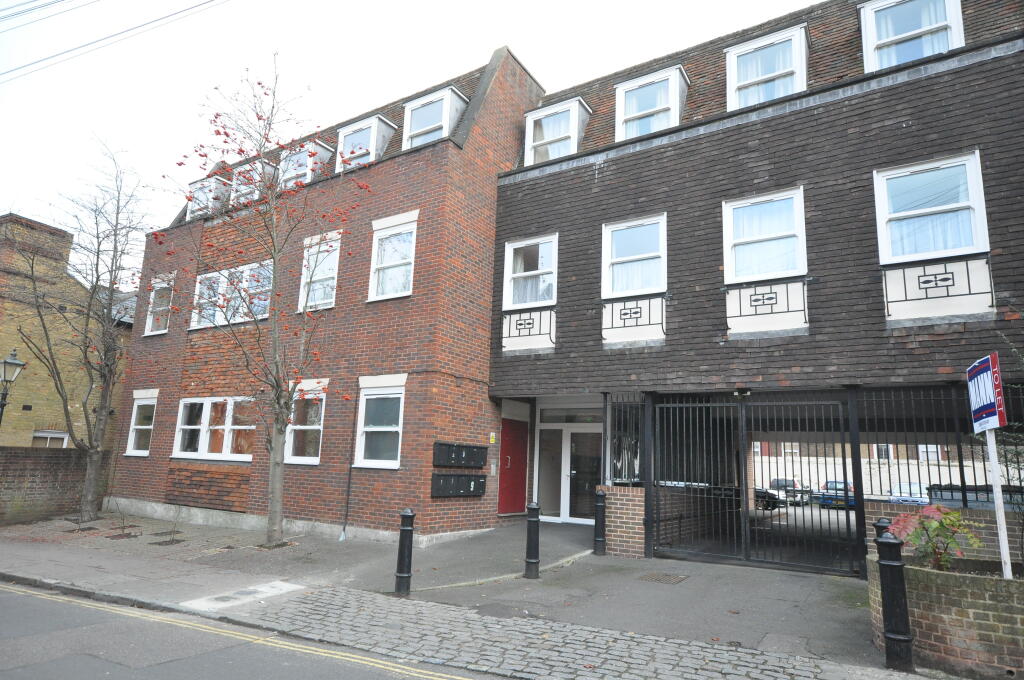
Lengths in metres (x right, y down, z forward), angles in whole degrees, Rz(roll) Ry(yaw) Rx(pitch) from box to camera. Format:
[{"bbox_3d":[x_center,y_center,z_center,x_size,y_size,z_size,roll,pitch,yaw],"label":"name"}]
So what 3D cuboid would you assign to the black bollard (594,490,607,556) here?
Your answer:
[{"bbox_3d":[1.490,3.093,10.137,0.200,1.045,0.200,-5,-13,32],"label":"black bollard"}]

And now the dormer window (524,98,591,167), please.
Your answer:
[{"bbox_3d":[1.034,-4.506,13.547,1.380,1.420,0.720,-5,-13,32],"label":"dormer window"}]

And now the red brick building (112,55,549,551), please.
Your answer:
[{"bbox_3d":[-3.627,-0.509,17.843,11.150,10.950,9.000,-5,-13,32],"label":"red brick building"}]

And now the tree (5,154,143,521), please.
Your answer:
[{"bbox_3d":[-11.484,-0.383,15.556,3.500,9.700,3.300,-5,-13,32],"label":"tree"}]

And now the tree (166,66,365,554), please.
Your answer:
[{"bbox_3d":[-5.123,-1.031,11.729,3.700,9.600,3.400,-5,-13,32],"label":"tree"}]

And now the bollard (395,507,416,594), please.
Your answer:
[{"bbox_3d":[-1.376,2.719,7.691,0.205,1.045,0.205,2,-11,0],"label":"bollard"}]

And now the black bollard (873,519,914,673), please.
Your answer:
[{"bbox_3d":[3.172,2.143,4.937,0.210,1.045,0.210,-5,-13,32],"label":"black bollard"}]

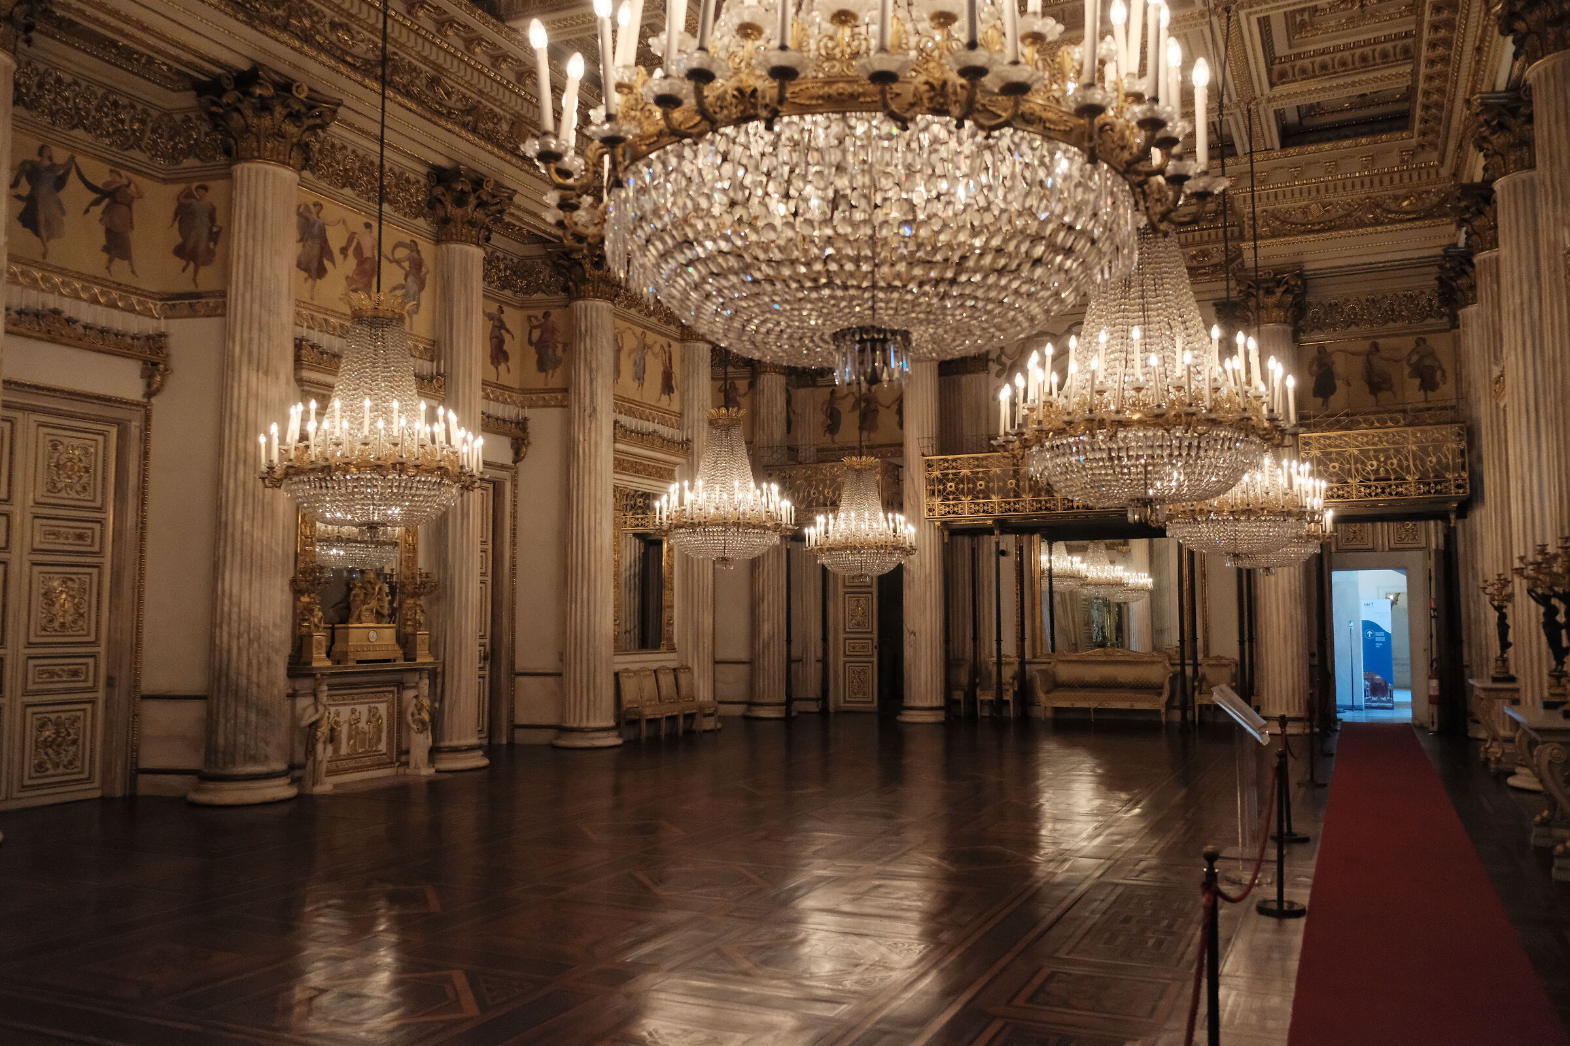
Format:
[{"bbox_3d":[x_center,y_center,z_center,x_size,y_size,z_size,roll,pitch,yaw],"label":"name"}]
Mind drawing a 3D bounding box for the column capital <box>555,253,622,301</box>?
[{"bbox_3d":[-2.734,-3.492,16.904,0.988,0.840,0.988,-2,-5,26],"label":"column capital"}]

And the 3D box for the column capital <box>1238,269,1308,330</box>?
[{"bbox_3d":[7.466,-3.359,18.091,0.929,0.820,0.929,-2,-5,26],"label":"column capital"}]

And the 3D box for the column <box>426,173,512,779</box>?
[{"bbox_3d":[-3.966,-0.636,14.114,0.988,6.975,0.988,-2,-5,26],"label":"column"}]

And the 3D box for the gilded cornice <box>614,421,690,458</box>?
[{"bbox_3d":[-2.023,-1.208,17.743,0.300,0.330,2.100,-3,-5,26],"label":"gilded cornice"}]

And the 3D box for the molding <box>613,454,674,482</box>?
[{"bbox_3d":[-2.103,-0.804,17.800,0.059,0.247,1.705,-2,-5,26],"label":"molding"}]

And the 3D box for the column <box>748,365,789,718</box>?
[{"bbox_3d":[-0.251,0.353,21.102,0.923,6.118,0.923,0,-5,0],"label":"column"}]

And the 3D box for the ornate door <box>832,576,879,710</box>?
[{"bbox_3d":[1.334,1.684,21.524,0.789,3.557,0.069,-2,-5,26],"label":"ornate door"}]

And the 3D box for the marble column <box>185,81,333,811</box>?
[{"bbox_3d":[-5.199,-0.846,11.581,0.988,6.975,0.988,-2,-5,26],"label":"marble column"}]

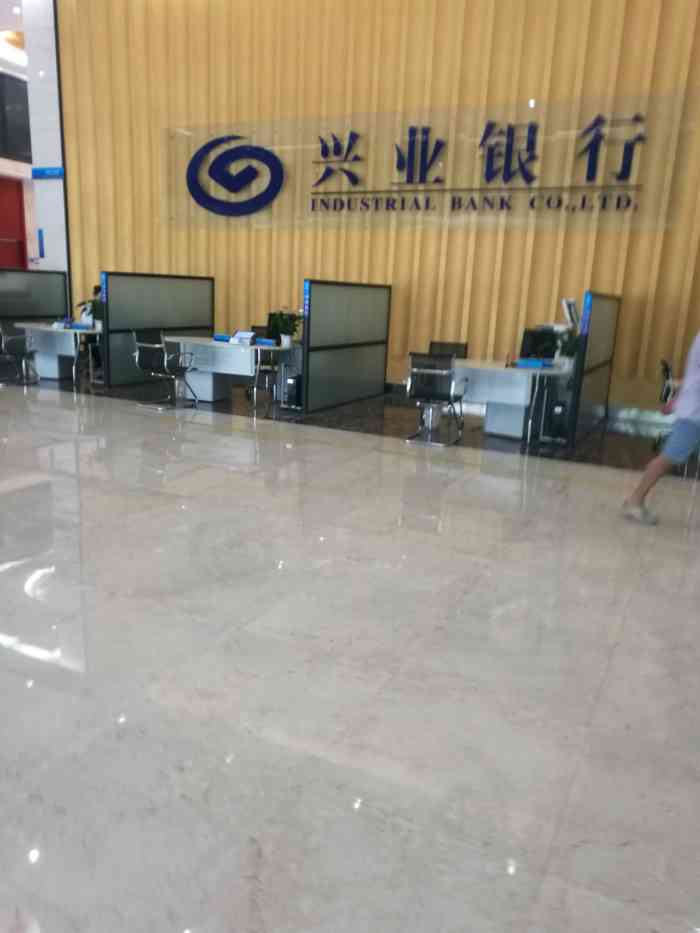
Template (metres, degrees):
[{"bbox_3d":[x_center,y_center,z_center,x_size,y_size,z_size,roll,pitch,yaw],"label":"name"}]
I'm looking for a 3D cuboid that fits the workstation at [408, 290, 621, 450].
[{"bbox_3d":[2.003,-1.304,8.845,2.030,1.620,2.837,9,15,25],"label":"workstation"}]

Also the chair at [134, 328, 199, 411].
[{"bbox_3d":[-2.342,-1.259,9.264,0.583,0.929,0.616,13,17,37],"label":"chair"}]

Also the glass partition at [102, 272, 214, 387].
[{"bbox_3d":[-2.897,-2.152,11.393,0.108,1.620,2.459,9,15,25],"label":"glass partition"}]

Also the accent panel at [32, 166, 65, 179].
[{"bbox_3d":[-5.784,-5.602,13.896,0.842,0.189,0.054,9,15,25],"label":"accent panel"}]

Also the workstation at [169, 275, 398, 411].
[{"bbox_3d":[-1.060,-1.853,10.515,2.538,1.620,2.459,9,15,25],"label":"workstation"}]

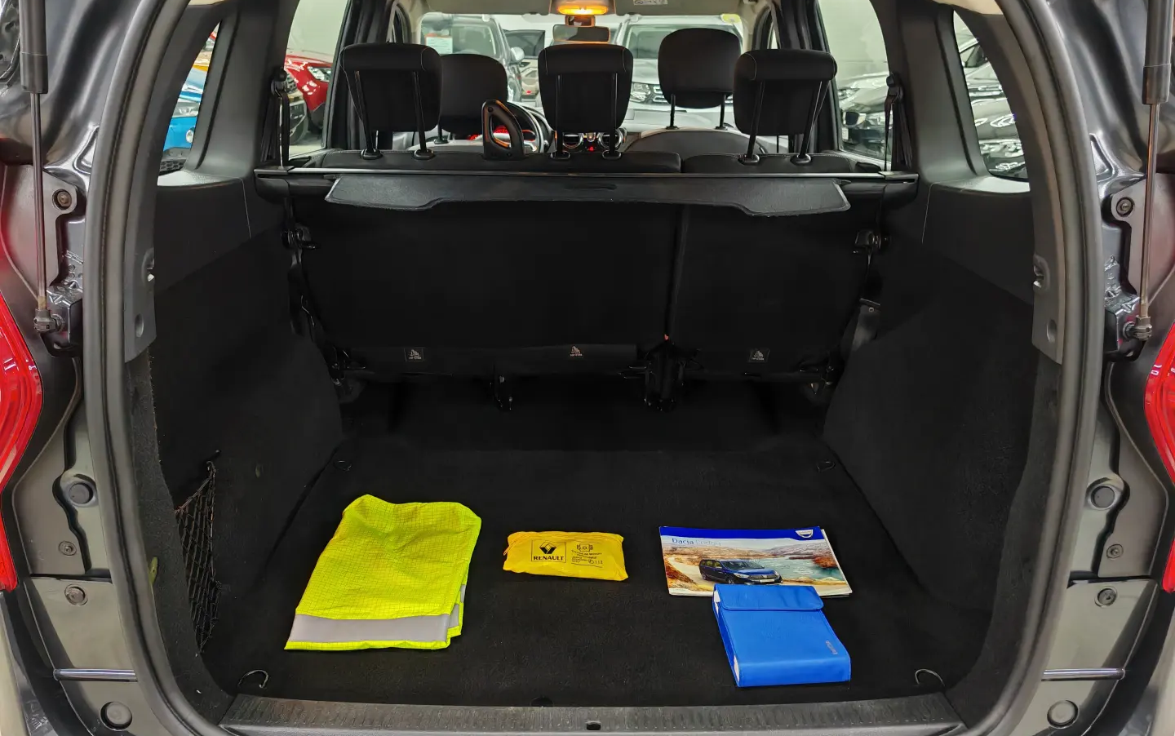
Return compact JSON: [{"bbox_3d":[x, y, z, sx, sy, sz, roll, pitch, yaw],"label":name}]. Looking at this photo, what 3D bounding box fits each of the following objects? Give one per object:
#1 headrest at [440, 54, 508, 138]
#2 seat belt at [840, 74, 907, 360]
[{"bbox_3d":[-0.364,-0.817,2.640,0.235,0.220,0.110,0,35,0],"label":"headrest"},{"bbox_3d":[0.613,-0.315,1.910,0.080,0.610,0.130,0,23,0],"label":"seat belt"}]

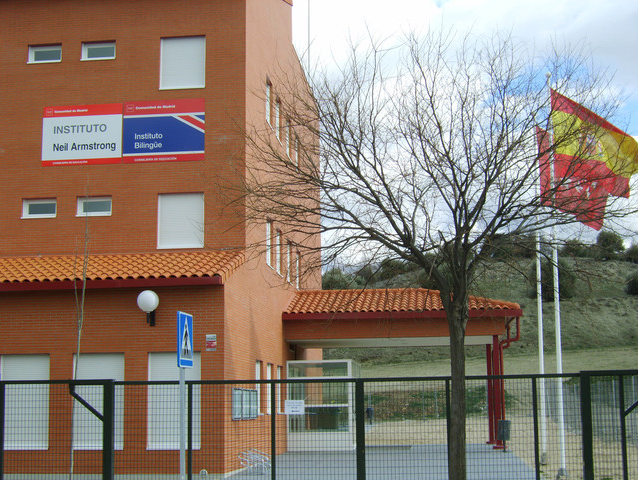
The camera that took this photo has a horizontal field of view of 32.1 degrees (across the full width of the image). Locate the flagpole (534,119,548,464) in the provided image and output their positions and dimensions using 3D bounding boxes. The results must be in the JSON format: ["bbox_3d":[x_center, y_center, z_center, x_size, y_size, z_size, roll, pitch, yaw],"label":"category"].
[{"bbox_3d":[4.721,1.007,23.744,0.130,7.456,0.130,-1,-9,6],"label":"flagpole"}]

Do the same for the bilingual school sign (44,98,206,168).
[{"bbox_3d":[-4.670,-2.550,26.395,3.947,1.488,0.060,-1,-9,6],"label":"bilingual school sign"}]

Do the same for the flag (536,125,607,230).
[{"bbox_3d":[5.535,-1.370,24.318,1.600,2.100,0.400,3,-9,-22],"label":"flag"}]

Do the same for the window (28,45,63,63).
[{"bbox_3d":[-6.654,-4.520,26.967,0.854,0.491,0.160,-1,-9,6],"label":"window"}]

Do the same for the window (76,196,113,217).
[{"bbox_3d":[-5.311,-0.804,26.283,0.861,0.490,0.160,-1,-9,6],"label":"window"}]

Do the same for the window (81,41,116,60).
[{"bbox_3d":[-5.325,-4.571,26.841,0.864,0.478,0.160,-1,-9,6],"label":"window"}]

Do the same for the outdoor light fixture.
[{"bbox_3d":[-3.459,1.386,22.679,0.449,0.711,0.594,-1,-9,6],"label":"outdoor light fixture"}]

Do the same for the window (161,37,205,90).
[{"bbox_3d":[-3.260,-4.237,26.584,1.107,1.305,0.160,-1,-9,6],"label":"window"}]

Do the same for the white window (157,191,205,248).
[{"bbox_3d":[-3.233,-0.453,26.023,1.108,1.322,0.160,-1,-9,6],"label":"white window"}]

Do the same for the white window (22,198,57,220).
[{"bbox_3d":[-6.645,-0.759,26.411,0.857,0.490,0.160,-1,-9,6],"label":"white window"}]

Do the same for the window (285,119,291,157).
[{"bbox_3d":[-0.991,-3.178,34.396,0.160,1.270,1.100,-1,-9,6],"label":"window"}]

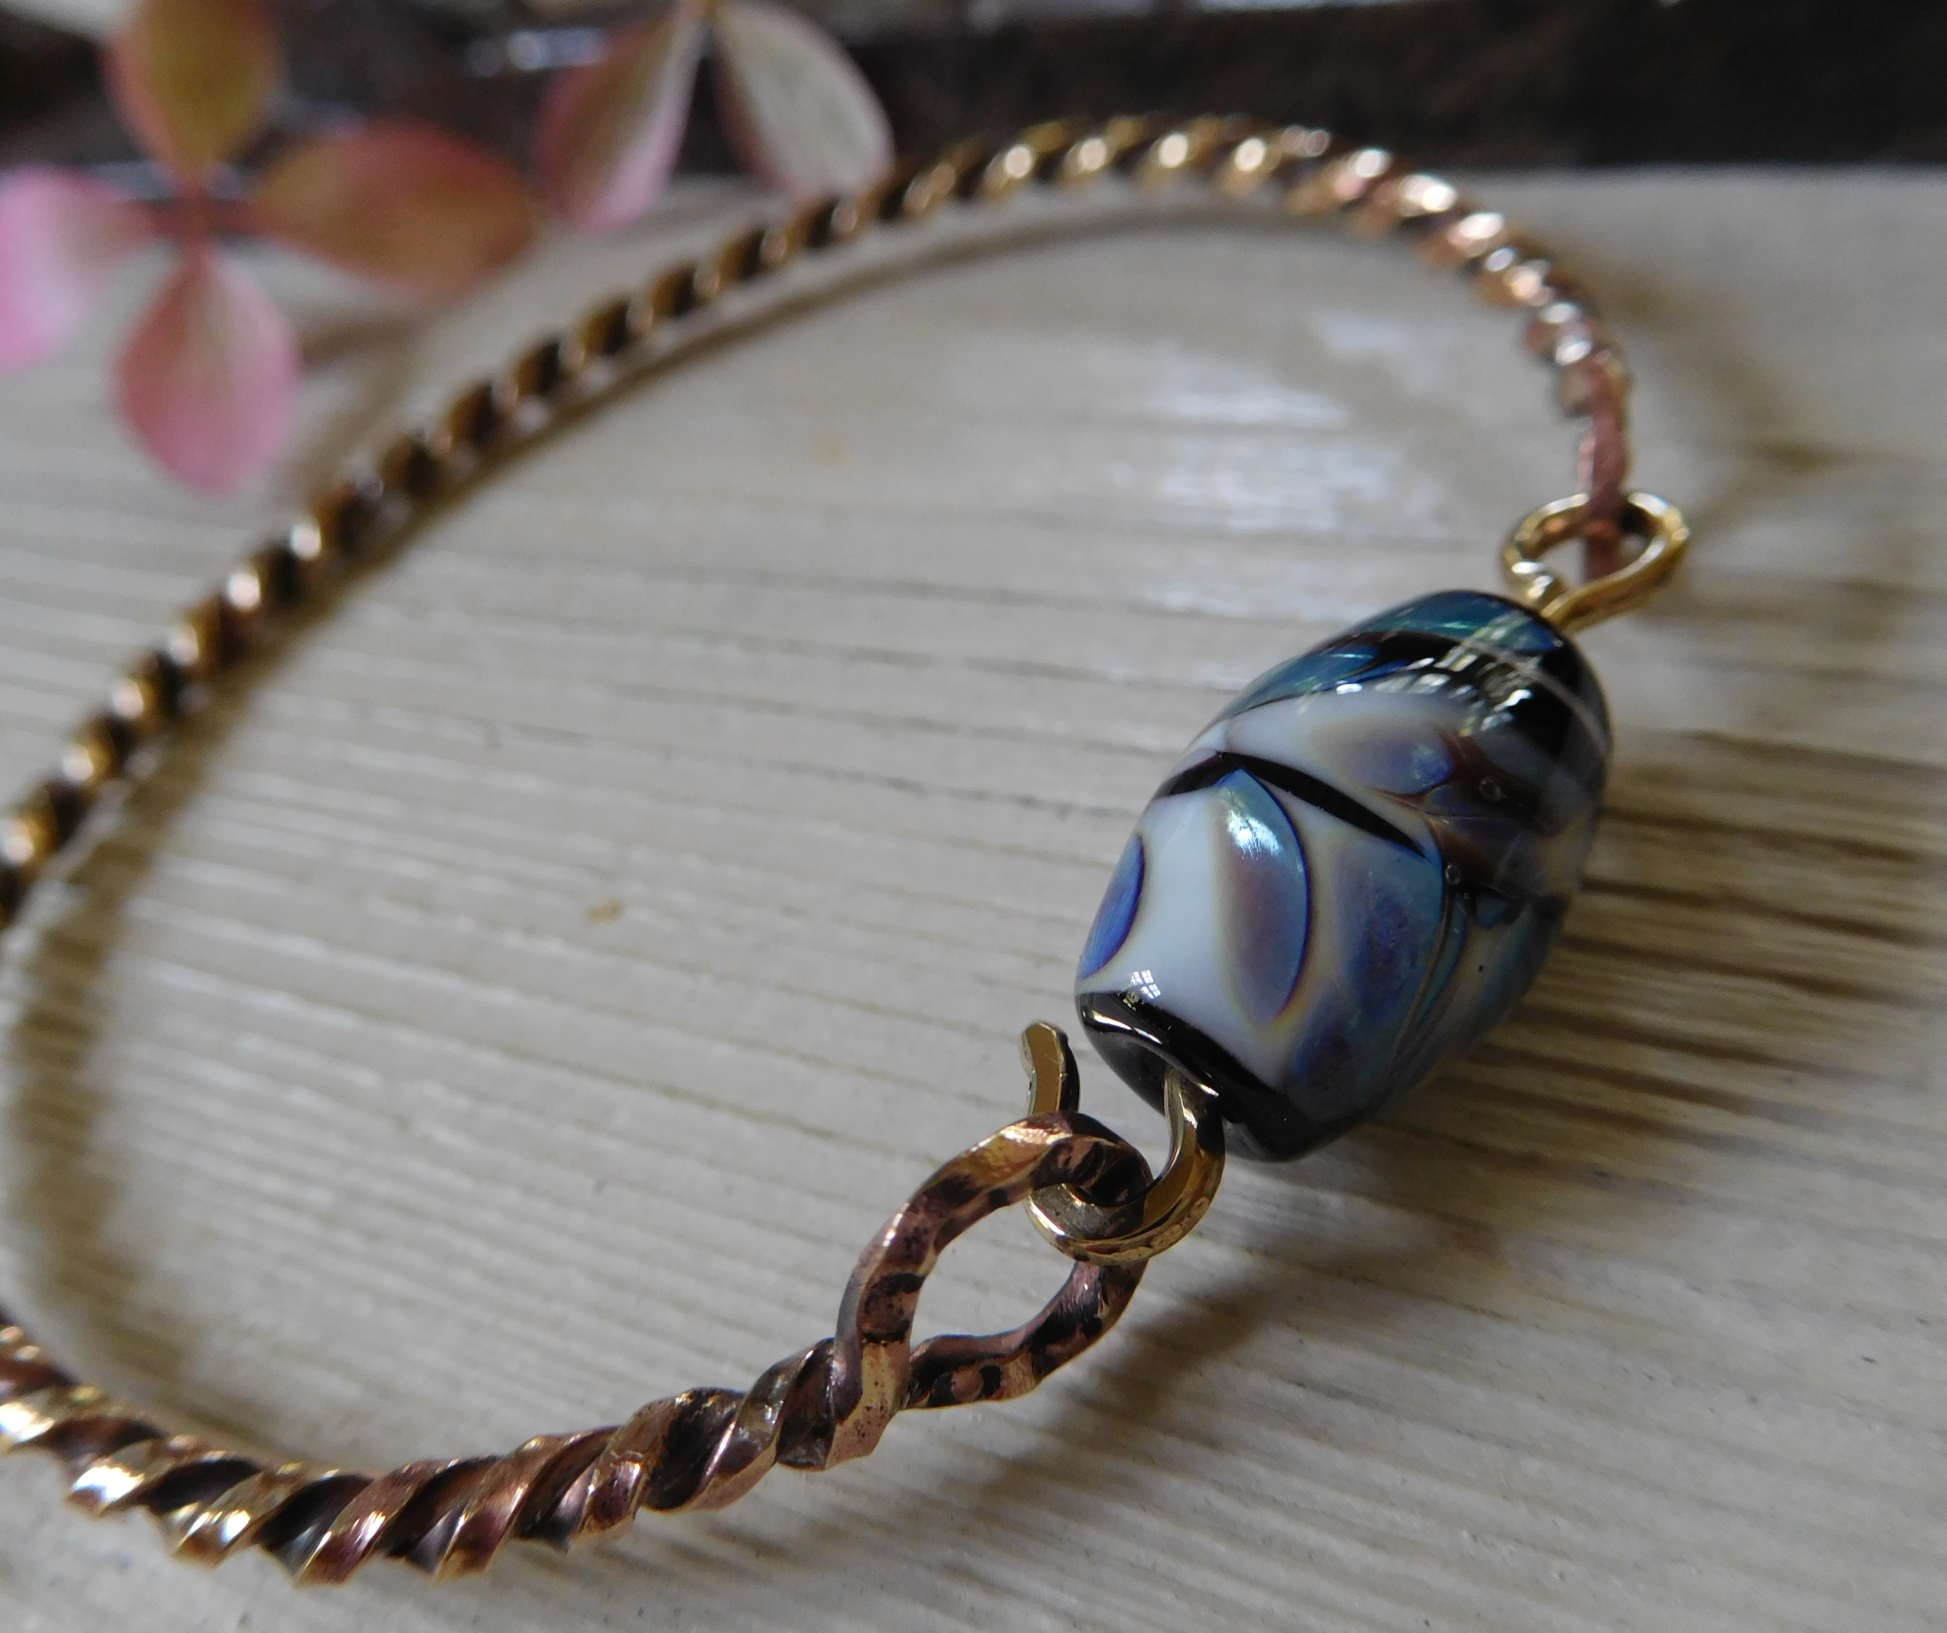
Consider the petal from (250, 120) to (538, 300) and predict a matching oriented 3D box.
[{"bbox_3d":[-0.033,-0.034,0.089,0.016,0.009,0.004,3,7,3],"label":"petal"}]

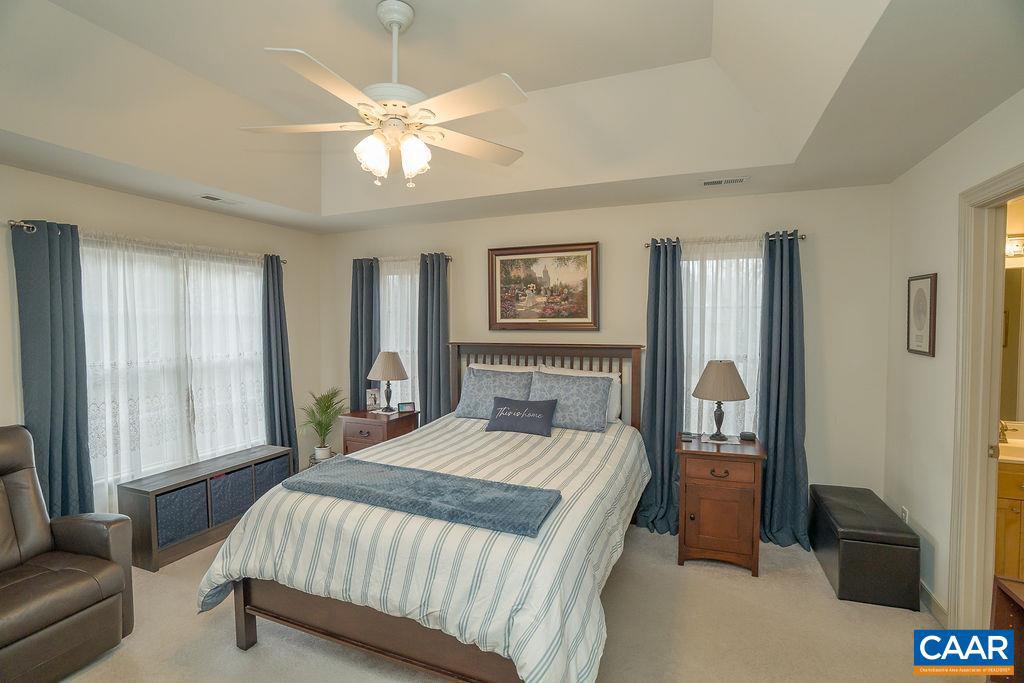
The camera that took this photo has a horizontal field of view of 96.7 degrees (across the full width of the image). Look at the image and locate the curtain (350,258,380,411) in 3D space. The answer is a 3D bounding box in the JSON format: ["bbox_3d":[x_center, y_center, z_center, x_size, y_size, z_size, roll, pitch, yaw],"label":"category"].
[{"bbox_3d":[-1.403,0.282,4.411,0.345,2.150,0.130,1,3,22],"label":"curtain"}]

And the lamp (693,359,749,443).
[{"bbox_3d":[1.427,0.401,3.121,0.381,0.529,0.381,1,3,22],"label":"lamp"}]

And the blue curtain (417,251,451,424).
[{"bbox_3d":[-0.729,0.257,4.210,0.366,2.143,0.214,1,3,22],"label":"blue curtain"}]

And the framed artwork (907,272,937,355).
[{"bbox_3d":[2.273,-0.146,2.539,0.024,0.442,0.320,1,3,22],"label":"framed artwork"}]

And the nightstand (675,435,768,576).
[{"bbox_3d":[1.338,1.038,2.967,0.487,0.740,0.435,1,3,22],"label":"nightstand"}]

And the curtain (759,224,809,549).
[{"bbox_3d":[1.860,0.324,3.111,0.306,2.138,0.140,1,3,22],"label":"curtain"}]

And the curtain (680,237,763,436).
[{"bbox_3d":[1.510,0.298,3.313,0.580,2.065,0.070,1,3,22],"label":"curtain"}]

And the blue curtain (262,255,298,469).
[{"bbox_3d":[-2.125,0.274,4.196,0.206,2.112,0.358,1,3,22],"label":"blue curtain"}]

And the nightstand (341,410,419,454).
[{"bbox_3d":[-1.149,1.003,3.959,0.482,0.748,0.435,1,3,22],"label":"nightstand"}]

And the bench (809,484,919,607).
[{"bbox_3d":[2.092,1.197,2.751,0.369,0.393,0.750,1,3,22],"label":"bench"}]

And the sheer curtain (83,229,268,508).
[{"bbox_3d":[-2.460,0.310,3.523,0.099,2.043,1.403,1,3,22],"label":"sheer curtain"}]

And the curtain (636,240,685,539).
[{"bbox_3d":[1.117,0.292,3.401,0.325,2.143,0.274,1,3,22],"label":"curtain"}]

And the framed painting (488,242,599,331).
[{"bbox_3d":[0.249,-0.444,3.827,0.964,0.705,0.040,1,3,22],"label":"framed painting"}]

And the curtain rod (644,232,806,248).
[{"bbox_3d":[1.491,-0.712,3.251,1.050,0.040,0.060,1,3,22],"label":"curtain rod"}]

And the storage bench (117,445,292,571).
[{"bbox_3d":[-2.128,1.130,3.274,0.335,0.490,0.996,1,3,22],"label":"storage bench"}]

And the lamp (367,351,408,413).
[{"bbox_3d":[-1.110,0.359,4.091,0.381,0.529,0.381,0,3,0],"label":"lamp"}]

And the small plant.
[{"bbox_3d":[-1.674,0.682,4.030,0.380,0.550,0.380,1,3,22],"label":"small plant"}]

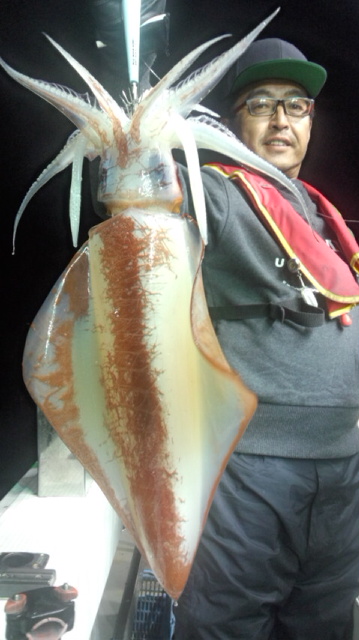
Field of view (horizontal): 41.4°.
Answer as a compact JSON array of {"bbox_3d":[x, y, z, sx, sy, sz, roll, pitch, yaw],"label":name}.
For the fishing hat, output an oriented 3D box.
[{"bbox_3d":[0.191,-0.520,0.987,0.188,0.135,0.265,-3,2,-5],"label":"fishing hat"}]

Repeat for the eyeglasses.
[{"bbox_3d":[0.191,-0.417,0.990,0.140,0.045,0.140,-2,7,-5],"label":"eyeglasses"}]

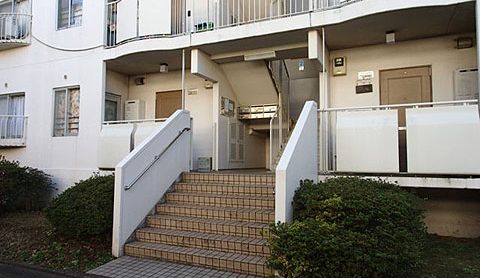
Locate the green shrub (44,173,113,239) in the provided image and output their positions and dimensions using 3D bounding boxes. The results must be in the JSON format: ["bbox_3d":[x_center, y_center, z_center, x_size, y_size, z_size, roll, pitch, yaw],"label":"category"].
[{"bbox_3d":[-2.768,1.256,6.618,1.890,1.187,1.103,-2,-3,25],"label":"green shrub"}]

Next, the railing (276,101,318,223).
[{"bbox_3d":[0.885,0.553,5.079,0.131,2.415,1.848,-2,-3,25],"label":"railing"}]

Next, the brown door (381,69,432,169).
[{"bbox_3d":[3.167,-0.362,6.615,0.890,2.006,0.073,-2,-3,25],"label":"brown door"}]

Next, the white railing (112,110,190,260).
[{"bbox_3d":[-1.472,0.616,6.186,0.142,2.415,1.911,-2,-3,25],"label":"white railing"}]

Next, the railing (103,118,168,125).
[{"bbox_3d":[-2.238,-0.397,7.462,1.911,0.063,0.063,-2,-3,25],"label":"railing"}]

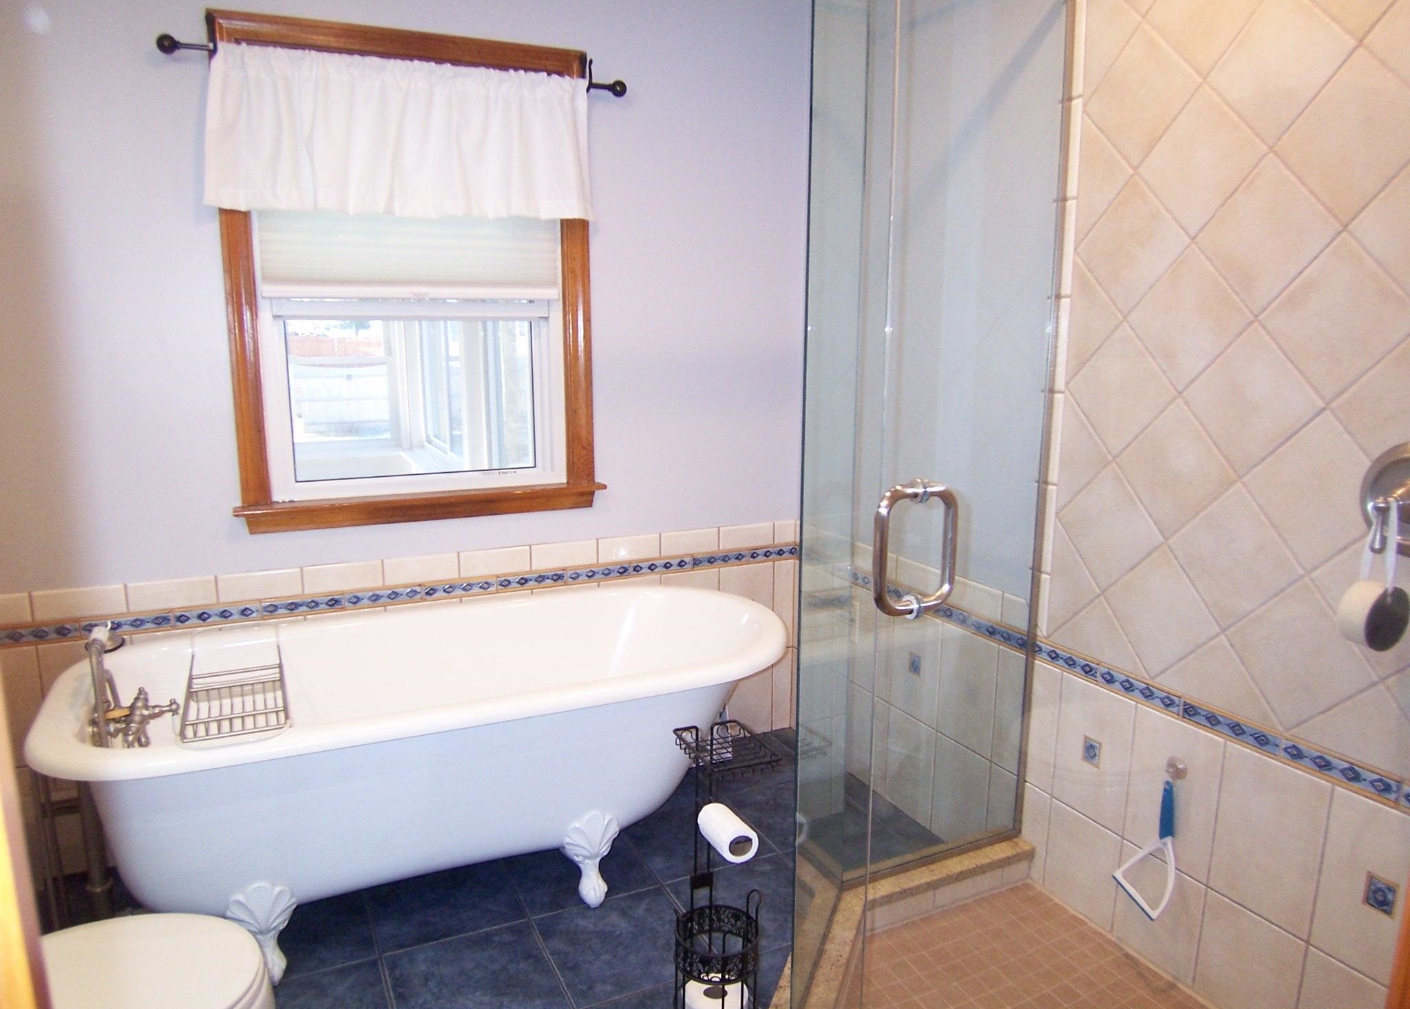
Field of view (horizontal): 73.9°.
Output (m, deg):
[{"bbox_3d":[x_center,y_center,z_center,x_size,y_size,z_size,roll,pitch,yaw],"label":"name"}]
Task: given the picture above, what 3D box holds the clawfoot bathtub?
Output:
[{"bbox_3d":[-0.591,0.643,2.313,1.688,0.612,0.772,-4,11,-24],"label":"clawfoot bathtub"}]

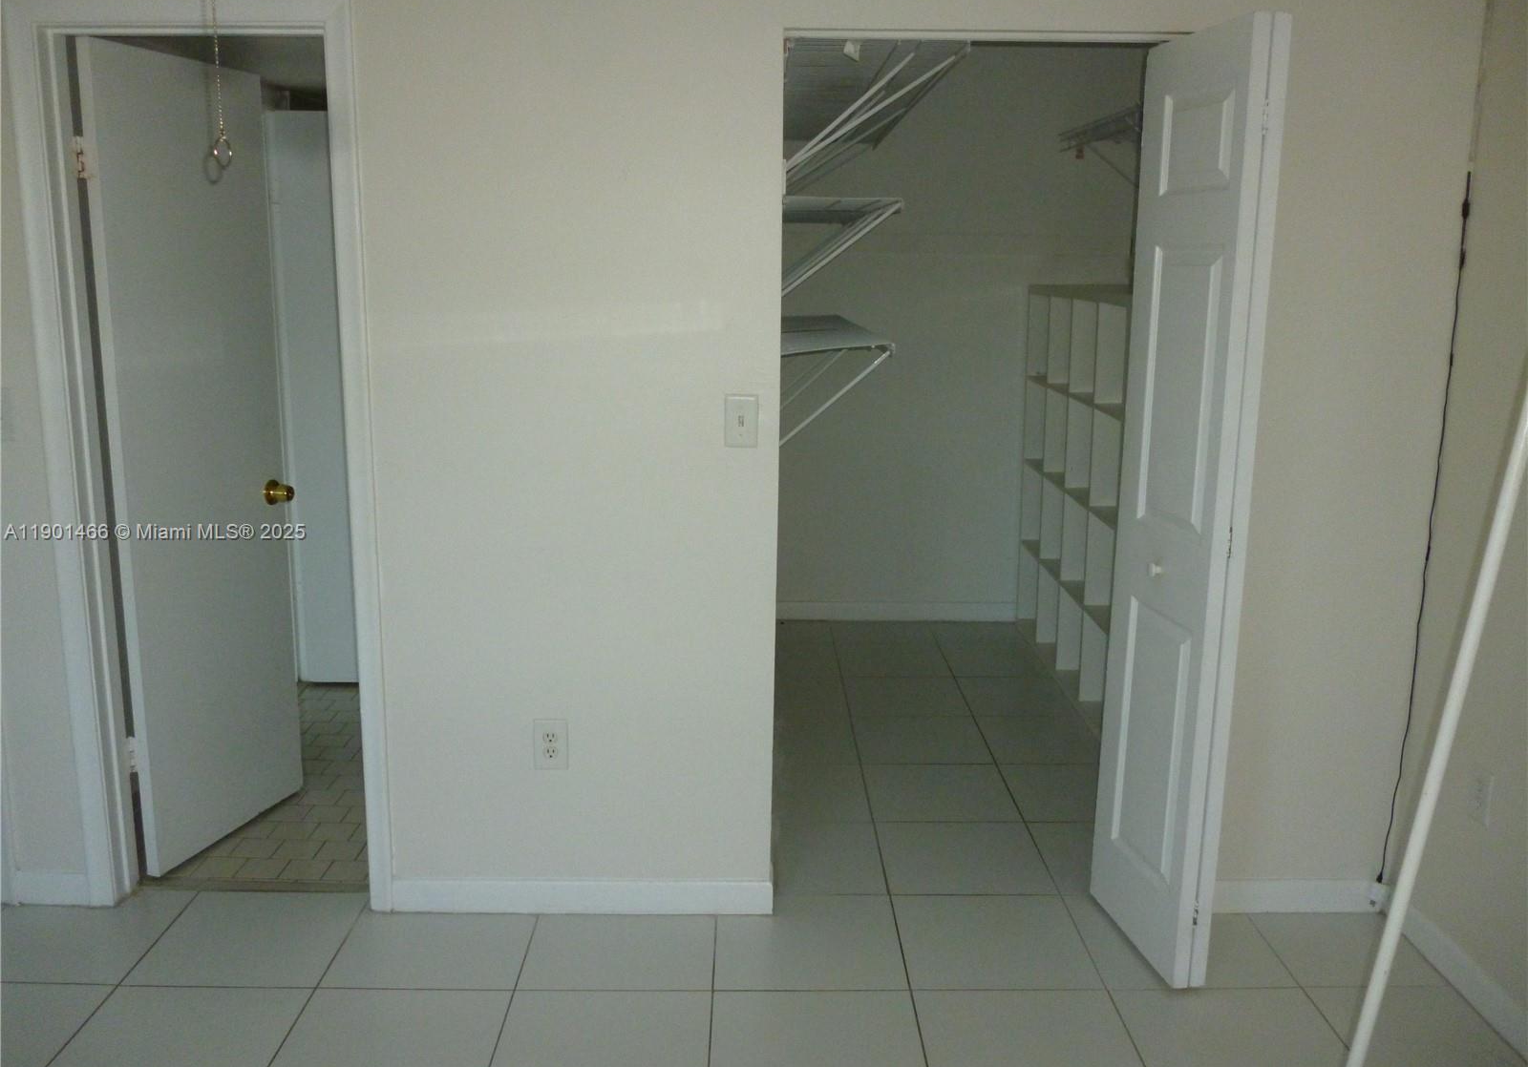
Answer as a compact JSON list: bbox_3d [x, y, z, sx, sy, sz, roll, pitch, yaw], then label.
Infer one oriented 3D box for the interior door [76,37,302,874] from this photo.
[{"bbox_3d":[-1.450,-0.168,3.198,0.037,2.005,0.585,4,12,16],"label":"interior door"}]

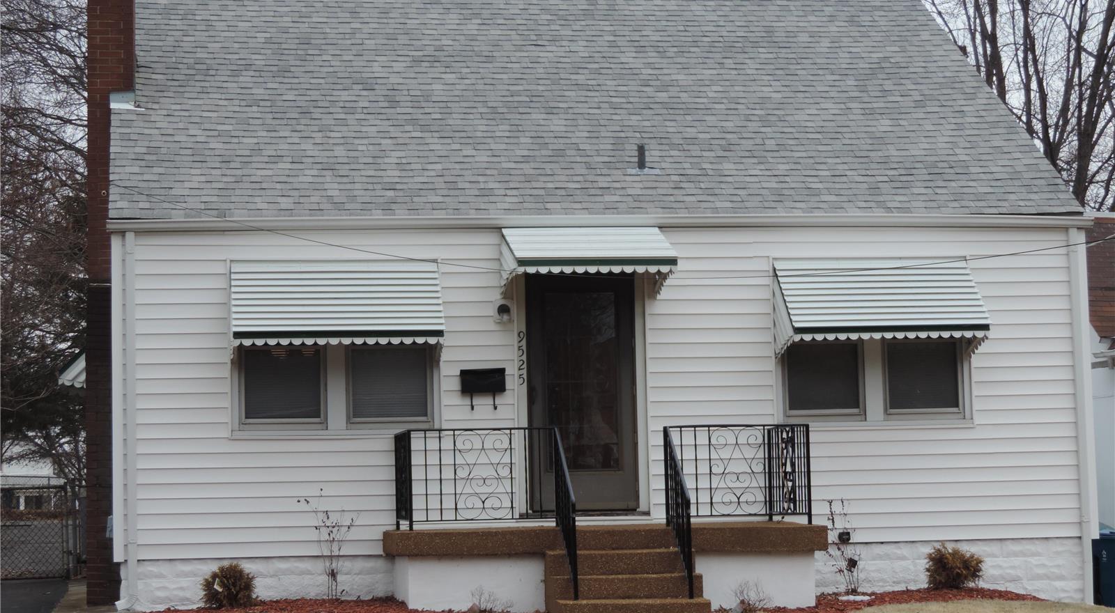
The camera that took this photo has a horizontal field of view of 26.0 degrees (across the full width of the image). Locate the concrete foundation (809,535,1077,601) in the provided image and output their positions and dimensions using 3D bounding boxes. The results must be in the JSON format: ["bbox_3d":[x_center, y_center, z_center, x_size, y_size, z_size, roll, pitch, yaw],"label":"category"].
[{"bbox_3d":[3.386,2.318,20.968,2.502,0.568,0.221,-1,-5,-9],"label":"concrete foundation"}]

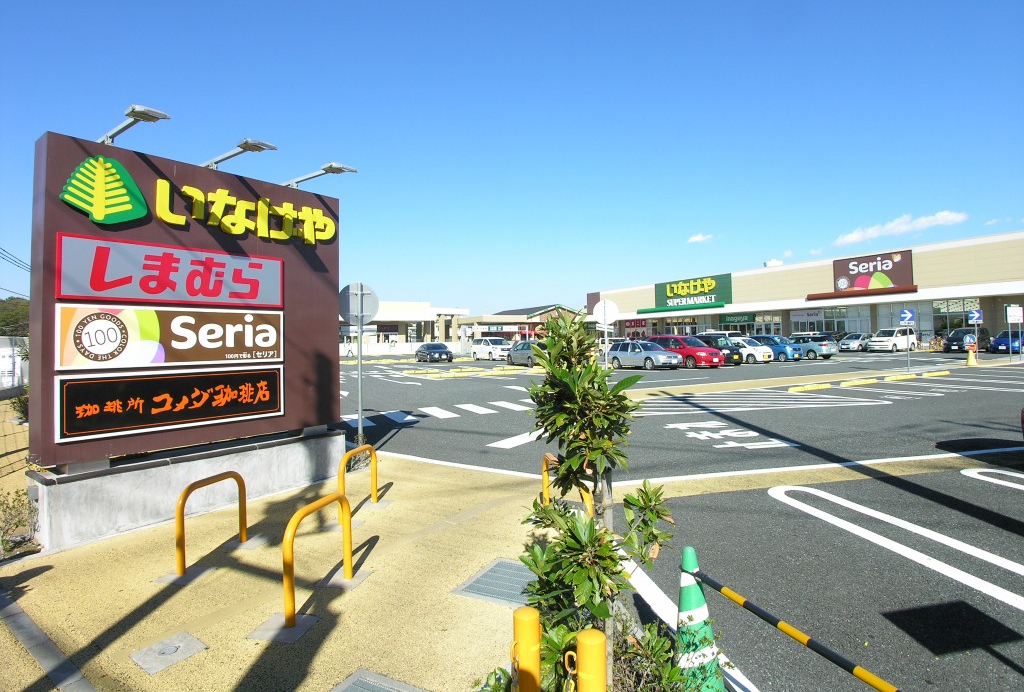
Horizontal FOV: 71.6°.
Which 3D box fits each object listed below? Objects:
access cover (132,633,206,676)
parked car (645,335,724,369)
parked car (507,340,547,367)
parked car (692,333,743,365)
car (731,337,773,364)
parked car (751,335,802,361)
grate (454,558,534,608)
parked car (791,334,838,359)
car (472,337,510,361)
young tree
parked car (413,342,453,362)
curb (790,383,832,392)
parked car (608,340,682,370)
[{"bbox_3d":[-1.778,1.591,3.680,0.300,0.030,0.330,0,1,33],"label":"access cover"},{"bbox_3d":[9.600,0.297,39.400,1.830,1.745,4.750,-1,1,-29],"label":"parked car"},{"bbox_3d":[1.280,0.460,42.400,1.740,1.500,4.350,-1,0,-26],"label":"parked car"},{"bbox_3d":[11.608,0.205,40.900,1.475,1.640,3.400,-1,1,-29],"label":"parked car"},{"bbox_3d":[13.849,0.223,42.200,1.475,1.530,3.400,-1,1,-29],"label":"car"},{"bbox_3d":[17.350,0.160,46.700,1.475,1.600,3.400,-1,0,-30],"label":"parked car"},{"bbox_3d":[-0.020,1.555,4.680,0.510,0.030,0.730,-1,0,26],"label":"grate"},{"bbox_3d":[20.100,0.110,49.200,1.720,1.590,4.600,-1,0,-31],"label":"parked car"},{"bbox_3d":[-1.650,0.271,58.000,1.800,1.870,4.750,-1,1,-29],"label":"car"},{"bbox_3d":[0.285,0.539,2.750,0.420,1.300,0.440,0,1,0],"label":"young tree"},{"bbox_3d":[-6.100,0.530,55.800,1.800,1.430,4.600,-1,0,-23],"label":"parked car"},{"bbox_3d":[8.955,1.251,21.300,2.400,0.140,0.190,-1,1,-39],"label":"curb"},{"bbox_3d":[7.050,0.490,37.900,1.735,1.480,4.420,-1,0,-32],"label":"parked car"}]

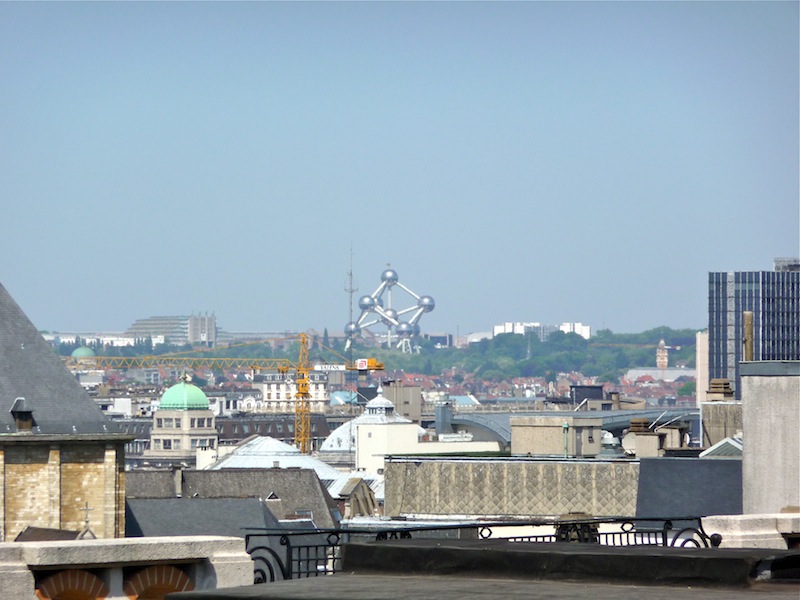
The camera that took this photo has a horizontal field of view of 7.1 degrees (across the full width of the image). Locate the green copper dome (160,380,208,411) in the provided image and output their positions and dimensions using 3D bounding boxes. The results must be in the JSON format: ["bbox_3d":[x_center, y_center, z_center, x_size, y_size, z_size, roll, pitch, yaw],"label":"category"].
[{"bbox_3d":[-36.633,16.285,1100.000,8.100,5.000,8.100,0,-1,0],"label":"green copper dome"}]

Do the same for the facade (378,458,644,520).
[{"bbox_3d":[6.548,11.011,380.000,15.200,3.400,3.000,0,-1,28],"label":"facade"}]

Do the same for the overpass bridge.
[{"bbox_3d":[16.049,12.216,620.000,24.300,4.200,9.000,0,-1,0],"label":"overpass bridge"}]

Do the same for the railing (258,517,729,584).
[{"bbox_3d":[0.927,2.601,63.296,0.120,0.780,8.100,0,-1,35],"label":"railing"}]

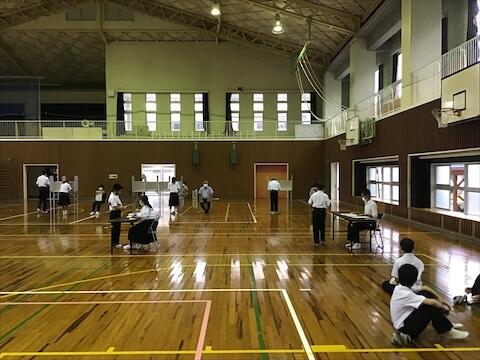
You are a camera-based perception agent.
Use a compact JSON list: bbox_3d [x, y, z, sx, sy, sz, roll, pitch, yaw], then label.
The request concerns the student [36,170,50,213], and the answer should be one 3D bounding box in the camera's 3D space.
[{"bbox_3d":[-8.410,0.514,18.400,0.560,1.760,0.400,0,1,18],"label":"student"}]

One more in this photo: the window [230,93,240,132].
[{"bbox_3d":[-0.313,-4.396,28.000,0.650,2.480,0.120,0,1,-1],"label":"window"}]

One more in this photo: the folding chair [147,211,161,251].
[{"bbox_3d":[-1.982,1.129,9.500,0.500,0.790,0.460,0,1,13],"label":"folding chair"}]

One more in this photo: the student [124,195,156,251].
[{"bbox_3d":[-2.163,0.916,9.334,0.720,1.160,0.500,0,1,7],"label":"student"}]

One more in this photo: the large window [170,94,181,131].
[{"bbox_3d":[-4.168,-4.396,28.000,0.650,2.480,0.120,0,1,-1],"label":"large window"}]

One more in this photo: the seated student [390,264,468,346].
[{"bbox_3d":[1.960,1.217,4.463,0.800,0.740,0.480,0,1,-15],"label":"seated student"}]

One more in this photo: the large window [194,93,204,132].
[{"bbox_3d":[-2.553,-4.286,27.300,0.640,2.500,0.150,0,1,-1],"label":"large window"}]

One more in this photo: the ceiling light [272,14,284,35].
[{"bbox_3d":[1.826,-7.415,20.500,0.550,0.930,0.550,0,1,-1],"label":"ceiling light"}]

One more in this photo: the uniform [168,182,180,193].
[{"bbox_3d":[-2.572,0.294,16.878,0.460,0.420,0.270,0,1,3],"label":"uniform"}]

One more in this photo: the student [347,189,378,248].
[{"bbox_3d":[2.698,0.848,9.455,0.720,1.290,0.480,0,1,-5],"label":"student"}]

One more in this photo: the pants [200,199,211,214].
[{"bbox_3d":[-1.381,1.083,17.365,0.450,0.560,0.550,0,1,0],"label":"pants"}]

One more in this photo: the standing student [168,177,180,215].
[{"bbox_3d":[-2.697,0.630,17.700,0.480,1.530,0.360,0,1,3],"label":"standing student"}]

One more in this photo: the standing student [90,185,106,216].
[{"bbox_3d":[-5.581,0.755,16.945,0.470,1.180,0.550,0,1,23],"label":"standing student"}]

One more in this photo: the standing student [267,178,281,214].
[{"bbox_3d":[1.431,0.636,18.100,0.520,1.460,0.420,0,1,3],"label":"standing student"}]

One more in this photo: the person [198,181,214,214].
[{"bbox_3d":[-1.403,0.733,18.000,0.600,1.320,0.700,0,1,0],"label":"person"}]

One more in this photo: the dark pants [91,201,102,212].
[{"bbox_3d":[-5.648,1.057,16.957,0.380,0.480,0.480,0,1,23],"label":"dark pants"}]

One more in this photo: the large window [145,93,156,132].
[{"bbox_3d":[-5.645,-4.286,27.300,0.720,2.500,0.150,0,1,-1],"label":"large window"}]

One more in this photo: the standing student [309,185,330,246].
[{"bbox_3d":[1.849,0.803,10.000,0.510,1.420,0.360,0,1,7],"label":"standing student"}]

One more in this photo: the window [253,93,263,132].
[{"bbox_3d":[1.205,-4.396,28.000,0.650,2.480,0.120,0,1,-1],"label":"window"}]

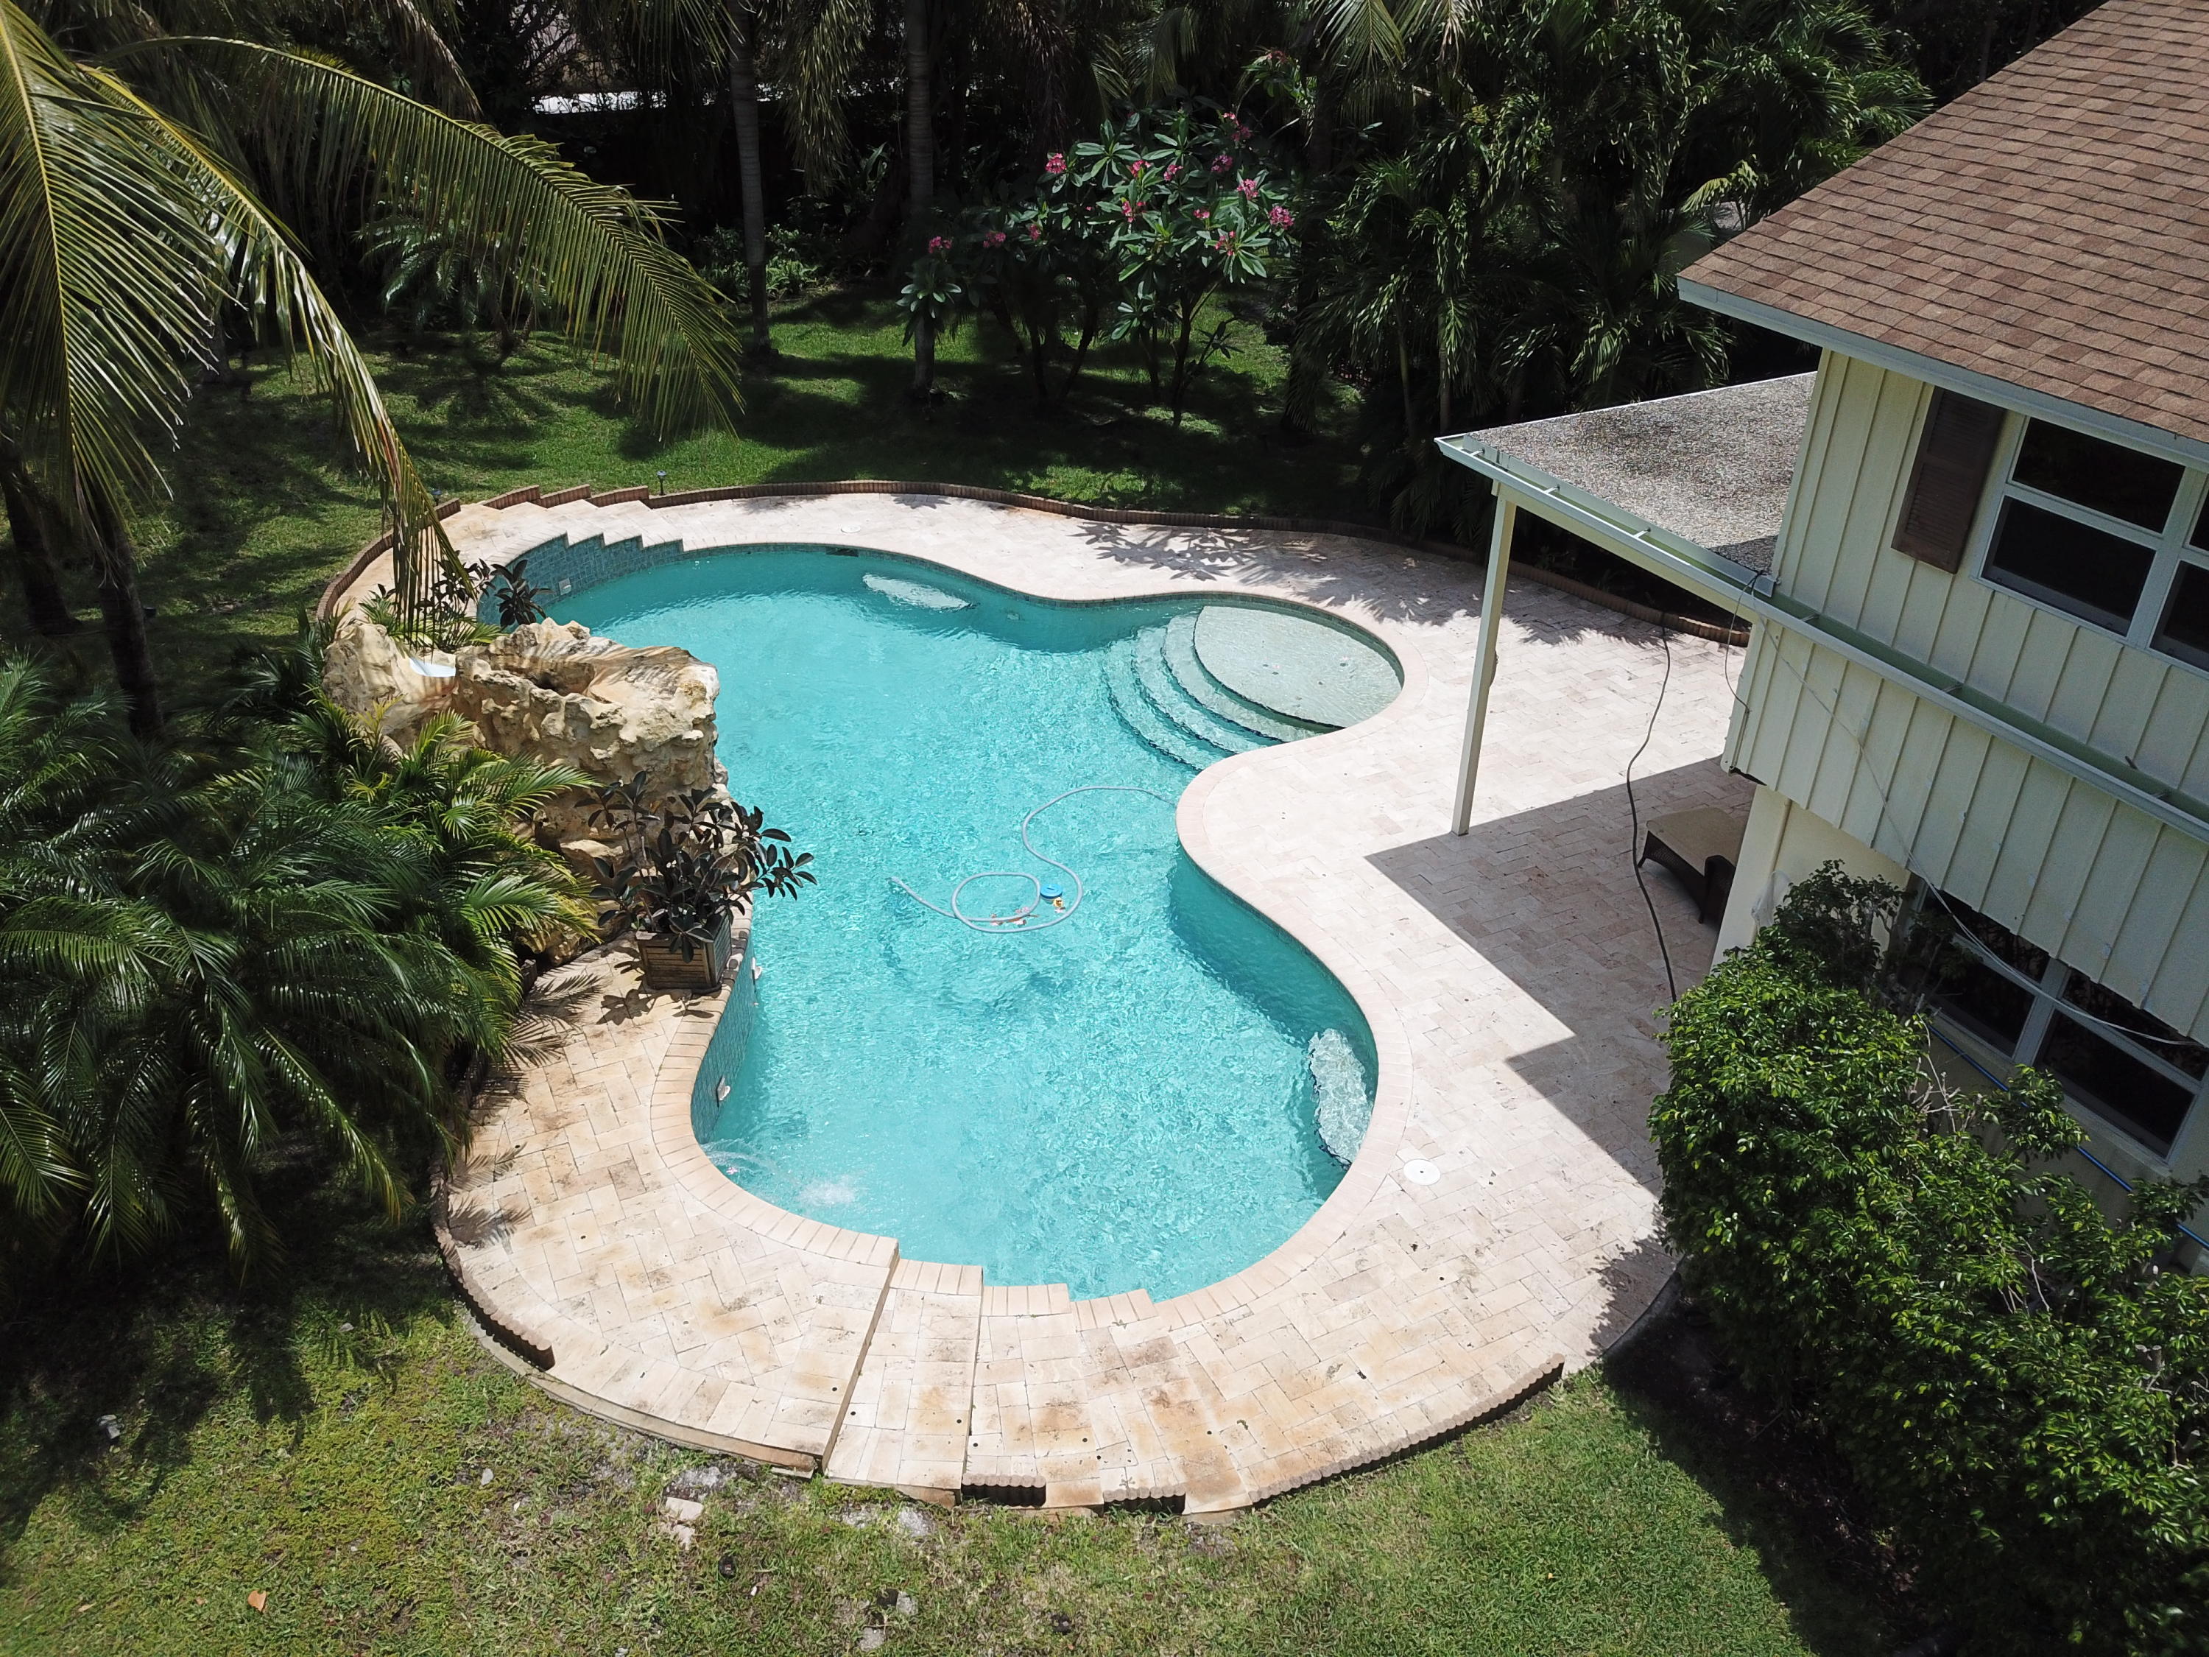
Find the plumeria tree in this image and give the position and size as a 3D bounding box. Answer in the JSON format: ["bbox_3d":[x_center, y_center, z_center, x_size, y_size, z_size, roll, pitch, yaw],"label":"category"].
[{"bbox_3d":[-0.057,-7.429,21.890,5.100,3.900,3.700,0,32,0],"label":"plumeria tree"}]

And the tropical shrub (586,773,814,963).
[{"bbox_3d":[-2.648,0.198,10.854,1.430,1.100,1.220,-9,33,-14],"label":"tropical shrub"}]

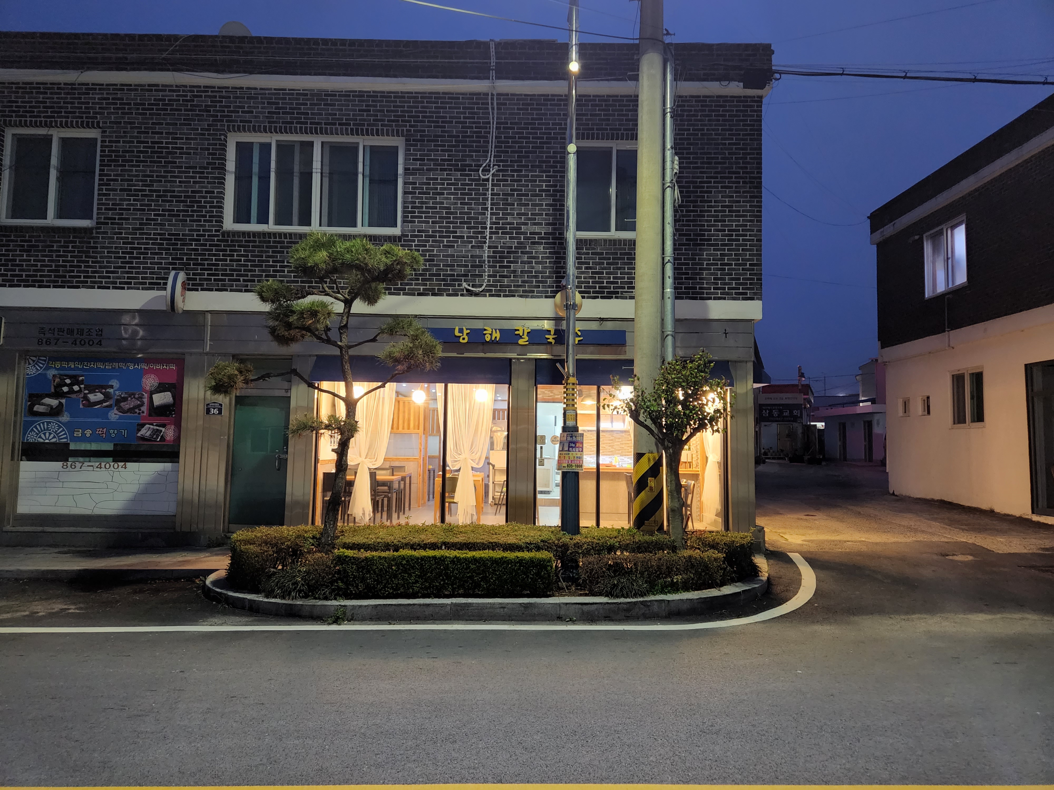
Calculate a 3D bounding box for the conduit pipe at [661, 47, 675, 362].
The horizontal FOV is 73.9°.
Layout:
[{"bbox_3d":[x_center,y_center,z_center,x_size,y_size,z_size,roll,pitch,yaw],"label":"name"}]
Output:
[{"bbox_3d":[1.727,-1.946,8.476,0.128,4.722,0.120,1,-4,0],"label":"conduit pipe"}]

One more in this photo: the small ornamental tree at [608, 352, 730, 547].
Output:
[{"bbox_3d":[1.502,0.781,7.366,1.275,2.483,1.200,1,-4,0],"label":"small ornamental tree"}]

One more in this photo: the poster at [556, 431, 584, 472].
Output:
[{"bbox_3d":[0.479,0.623,7.656,0.293,0.426,0.030,1,-4,0],"label":"poster"}]

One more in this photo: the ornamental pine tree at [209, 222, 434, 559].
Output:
[{"bbox_3d":[-2.160,0.106,7.407,2.480,3.712,1.900,1,-4,0],"label":"ornamental pine tree"}]

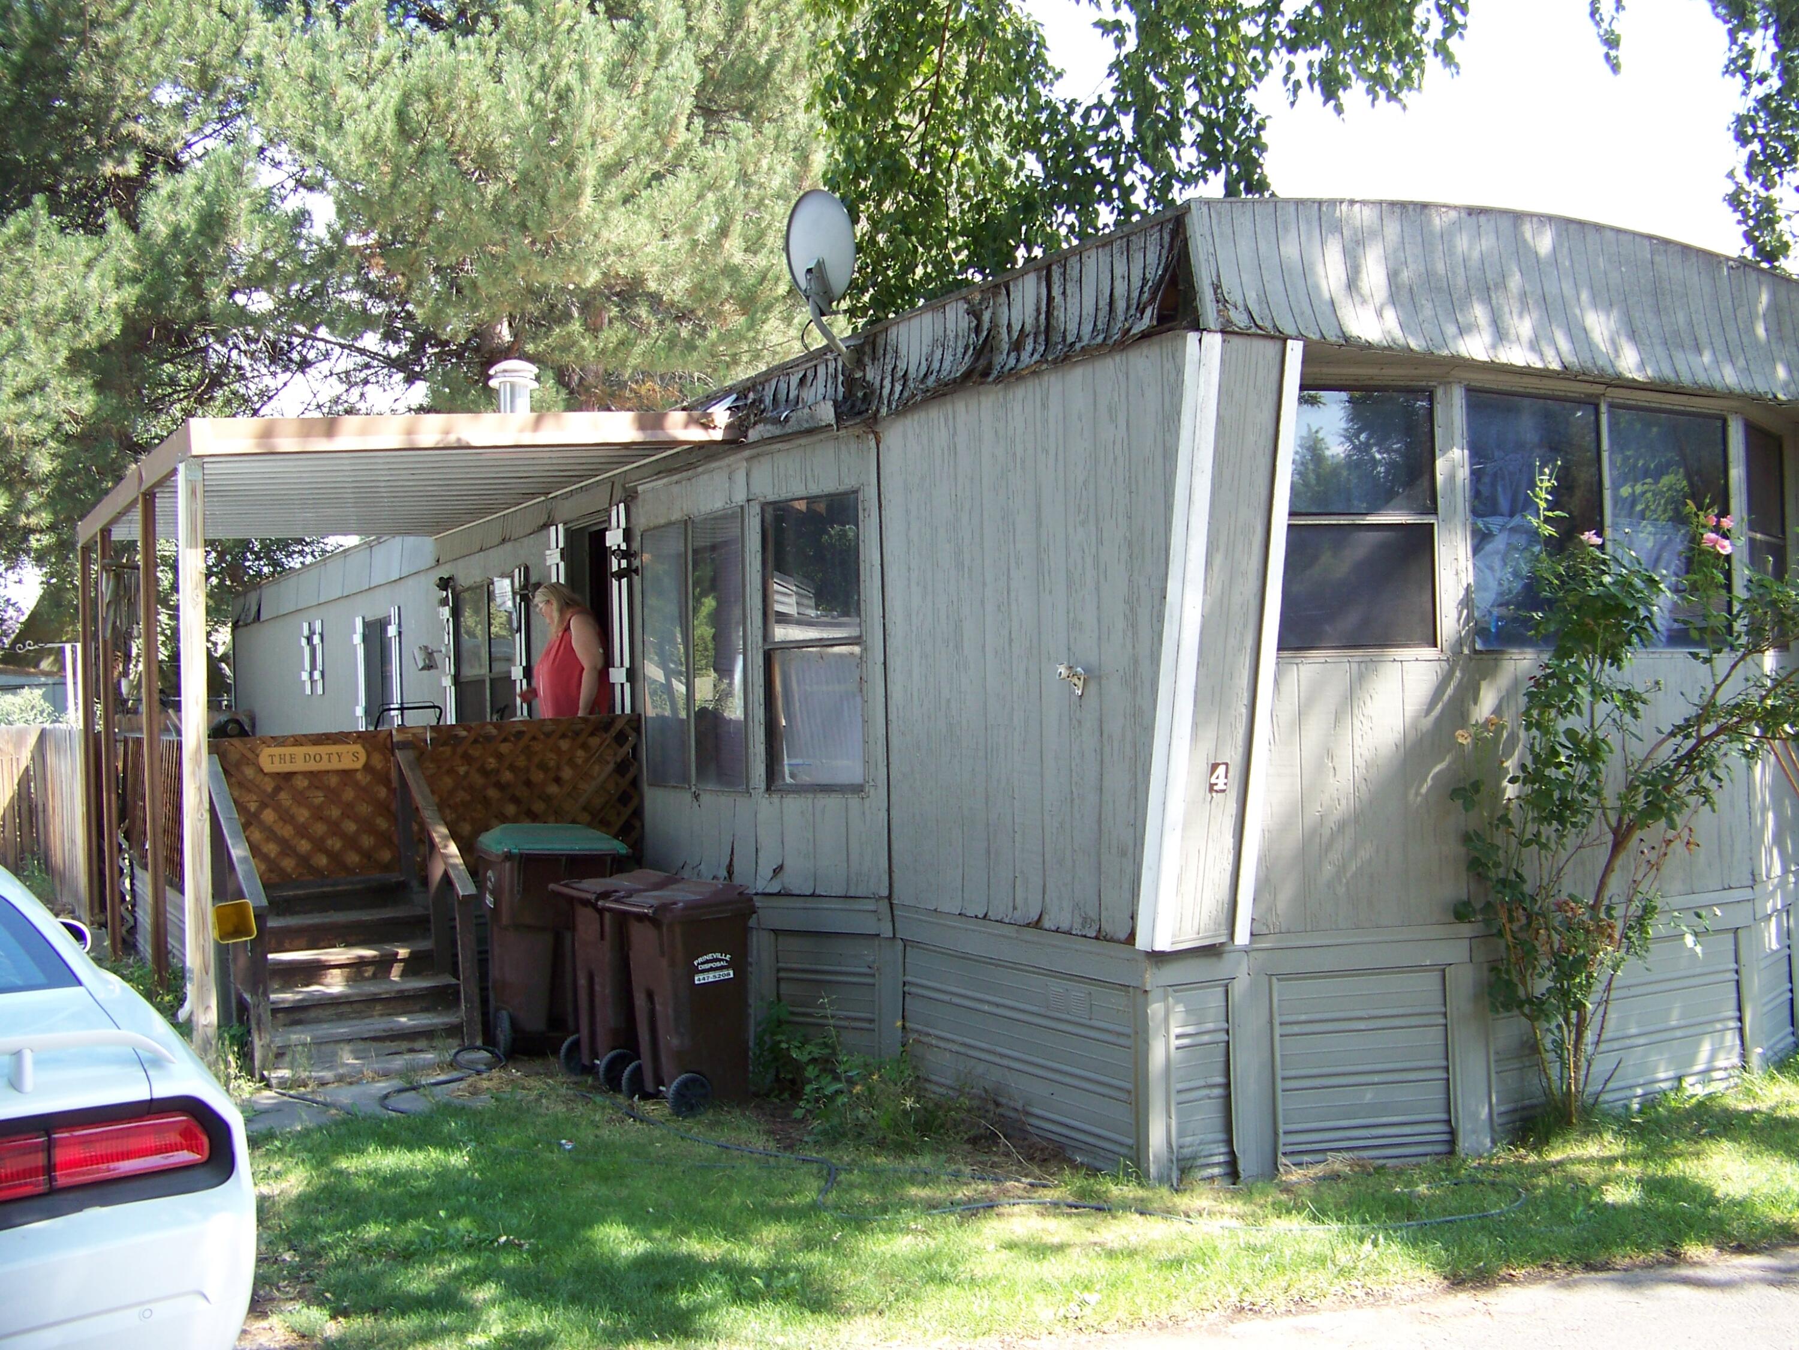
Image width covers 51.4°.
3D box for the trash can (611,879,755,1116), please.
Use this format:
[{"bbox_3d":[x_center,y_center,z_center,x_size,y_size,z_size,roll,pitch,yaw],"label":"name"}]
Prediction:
[{"bbox_3d":[-0.968,1.415,8.313,0.520,0.945,0.490,-1,-1,-32],"label":"trash can"}]

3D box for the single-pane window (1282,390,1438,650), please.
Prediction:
[{"bbox_3d":[1.745,-0.595,7.189,0.684,1.011,0.070,-1,-1,-10],"label":"single-pane window"}]

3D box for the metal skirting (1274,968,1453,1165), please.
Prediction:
[{"bbox_3d":[1.776,1.502,7.157,0.723,0.747,0.040,-1,-1,-10],"label":"metal skirting"}]

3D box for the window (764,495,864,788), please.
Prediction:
[{"bbox_3d":[-0.393,-0.148,8.573,0.502,1.327,0.070,-2,-1,25],"label":"window"}]

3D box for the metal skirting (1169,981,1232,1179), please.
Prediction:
[{"bbox_3d":[1.127,1.516,6.934,0.284,0.745,0.040,-1,-1,-29],"label":"metal skirting"}]

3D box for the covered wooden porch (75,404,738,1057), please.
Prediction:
[{"bbox_3d":[-3.370,0.294,11.578,2.686,3.146,5.564,-1,-1,-29],"label":"covered wooden porch"}]

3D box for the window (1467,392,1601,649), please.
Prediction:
[{"bbox_3d":[2.561,-0.609,7.493,0.777,1.028,0.070,-1,-1,-30],"label":"window"}]

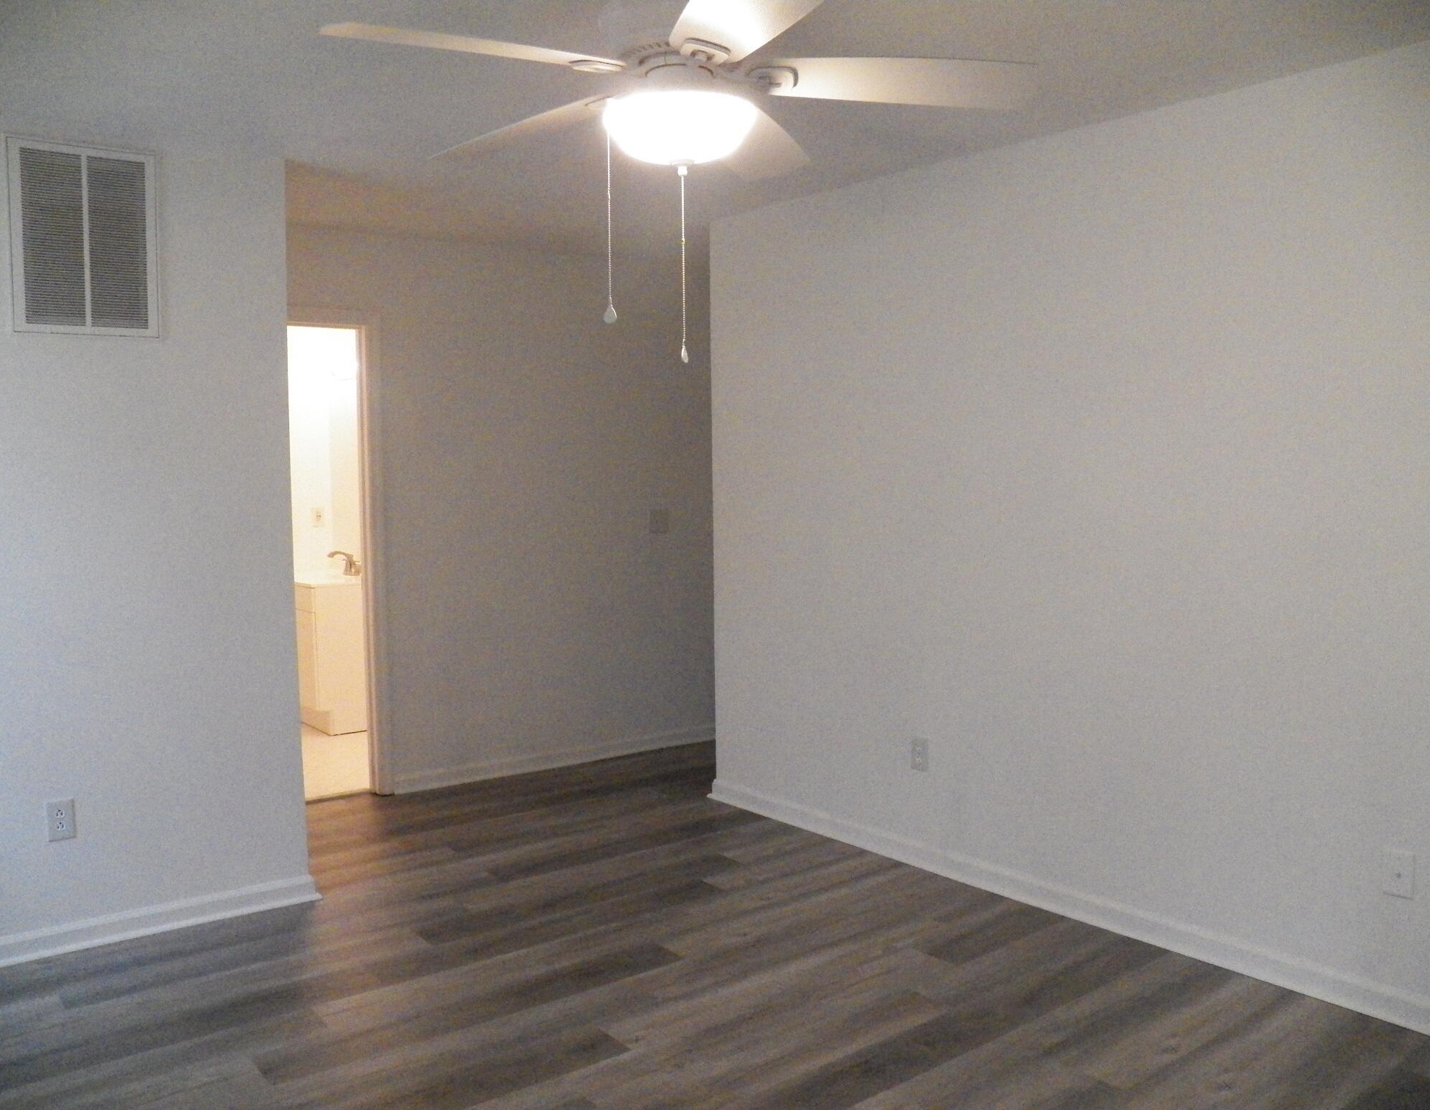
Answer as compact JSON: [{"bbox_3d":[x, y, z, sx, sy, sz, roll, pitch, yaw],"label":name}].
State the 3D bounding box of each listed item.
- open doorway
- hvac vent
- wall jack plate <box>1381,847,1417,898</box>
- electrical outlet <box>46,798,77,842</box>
[{"bbox_3d":[-1.784,0.050,4.866,0.840,2.060,0.120,-4,6,-38],"label":"open doorway"},{"bbox_3d":[-1.815,-0.911,3.447,0.395,0.540,0.020,-4,6,-38],"label":"hvac vent"},{"bbox_3d":[1.702,0.796,2.981,0.008,0.116,0.072,-4,6,-38],"label":"wall jack plate"},{"bbox_3d":[-1.910,0.776,3.501,0.072,0.116,0.008,-4,6,-38],"label":"electrical outlet"}]

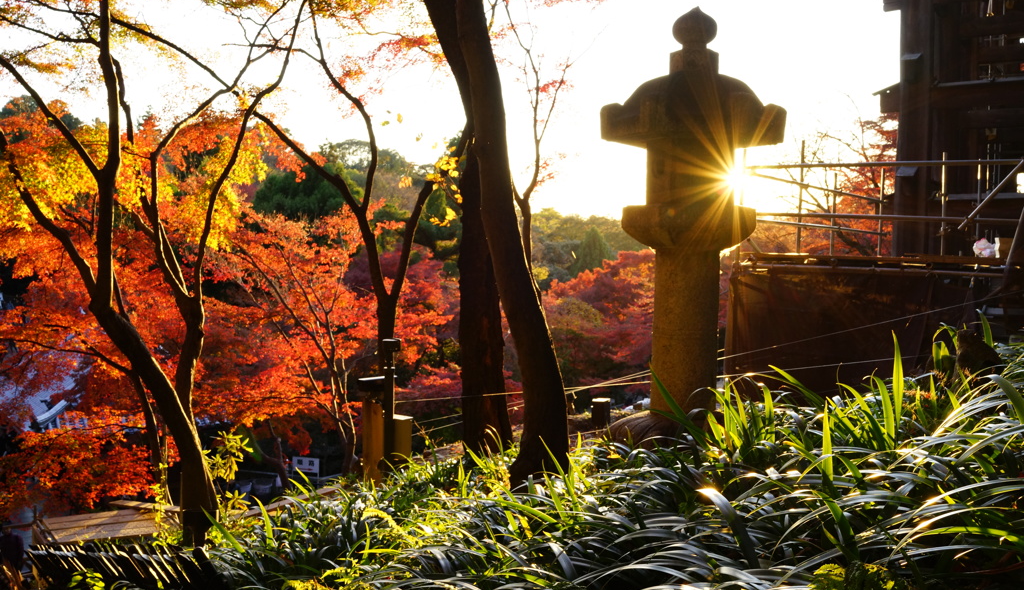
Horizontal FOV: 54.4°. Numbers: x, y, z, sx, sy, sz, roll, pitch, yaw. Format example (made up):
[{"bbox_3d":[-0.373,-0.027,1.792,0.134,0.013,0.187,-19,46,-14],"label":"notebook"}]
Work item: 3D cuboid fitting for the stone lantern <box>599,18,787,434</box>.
[{"bbox_3d":[0.933,-0.358,5.200,0.950,2.280,0.880,2,1,10],"label":"stone lantern"}]

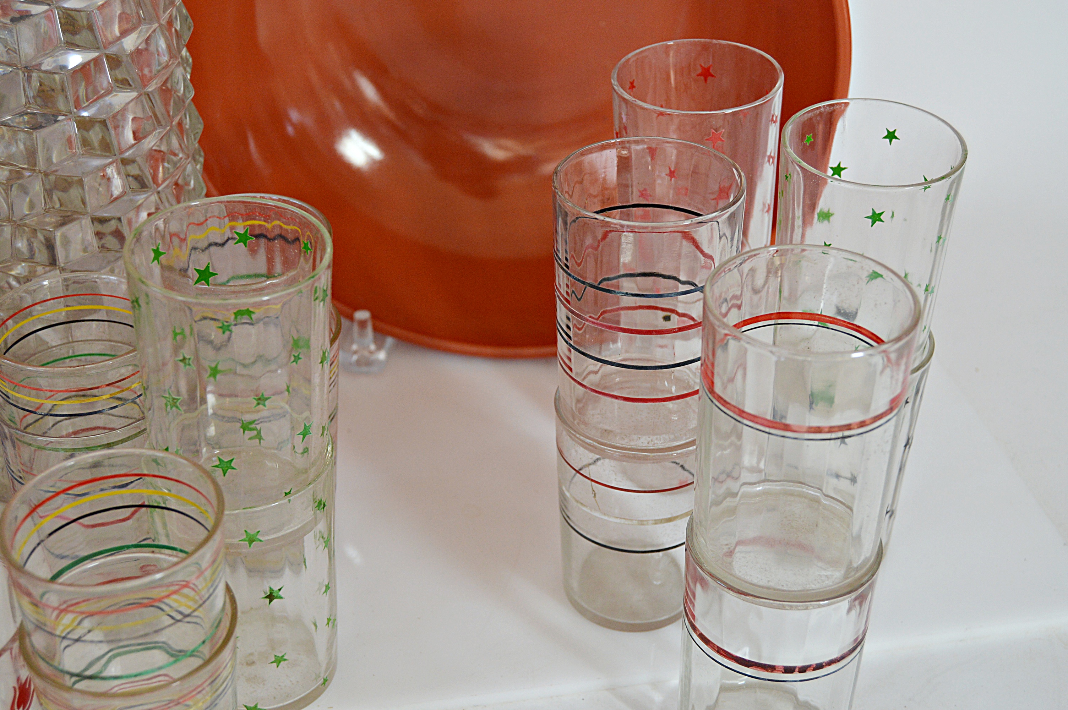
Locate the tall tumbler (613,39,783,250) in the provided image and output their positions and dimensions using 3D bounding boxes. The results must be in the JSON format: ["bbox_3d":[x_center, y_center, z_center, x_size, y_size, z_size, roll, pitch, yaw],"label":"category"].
[{"bbox_3d":[0.068,-0.067,0.670,0.070,0.118,0.070,0,35,0],"label":"tall tumbler"}]

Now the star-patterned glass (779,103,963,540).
[{"bbox_3d":[0.130,0.001,0.646,0.070,0.200,0.070,0,35,0],"label":"star-patterned glass"}]

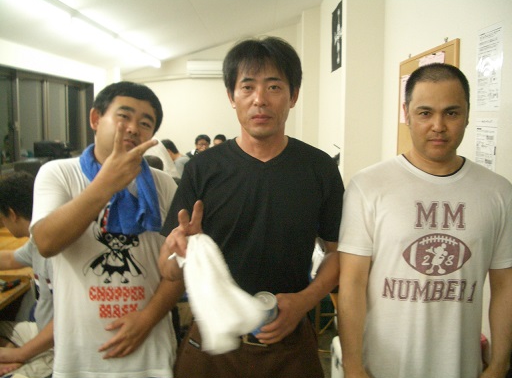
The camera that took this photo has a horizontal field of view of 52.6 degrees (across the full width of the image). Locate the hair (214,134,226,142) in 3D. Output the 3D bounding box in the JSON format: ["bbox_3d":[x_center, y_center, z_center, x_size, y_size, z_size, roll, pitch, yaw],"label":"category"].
[{"bbox_3d":[-0.436,-0.626,6.549,0.170,0.140,0.200,2,8,11],"label":"hair"}]

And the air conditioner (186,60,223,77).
[{"bbox_3d":[-0.625,-1.788,7.700,0.800,0.275,0.220,0,8,-1],"label":"air conditioner"}]

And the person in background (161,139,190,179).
[{"bbox_3d":[-1.000,0.088,5.586,0.750,1.240,0.500,3,9,21],"label":"person in background"}]

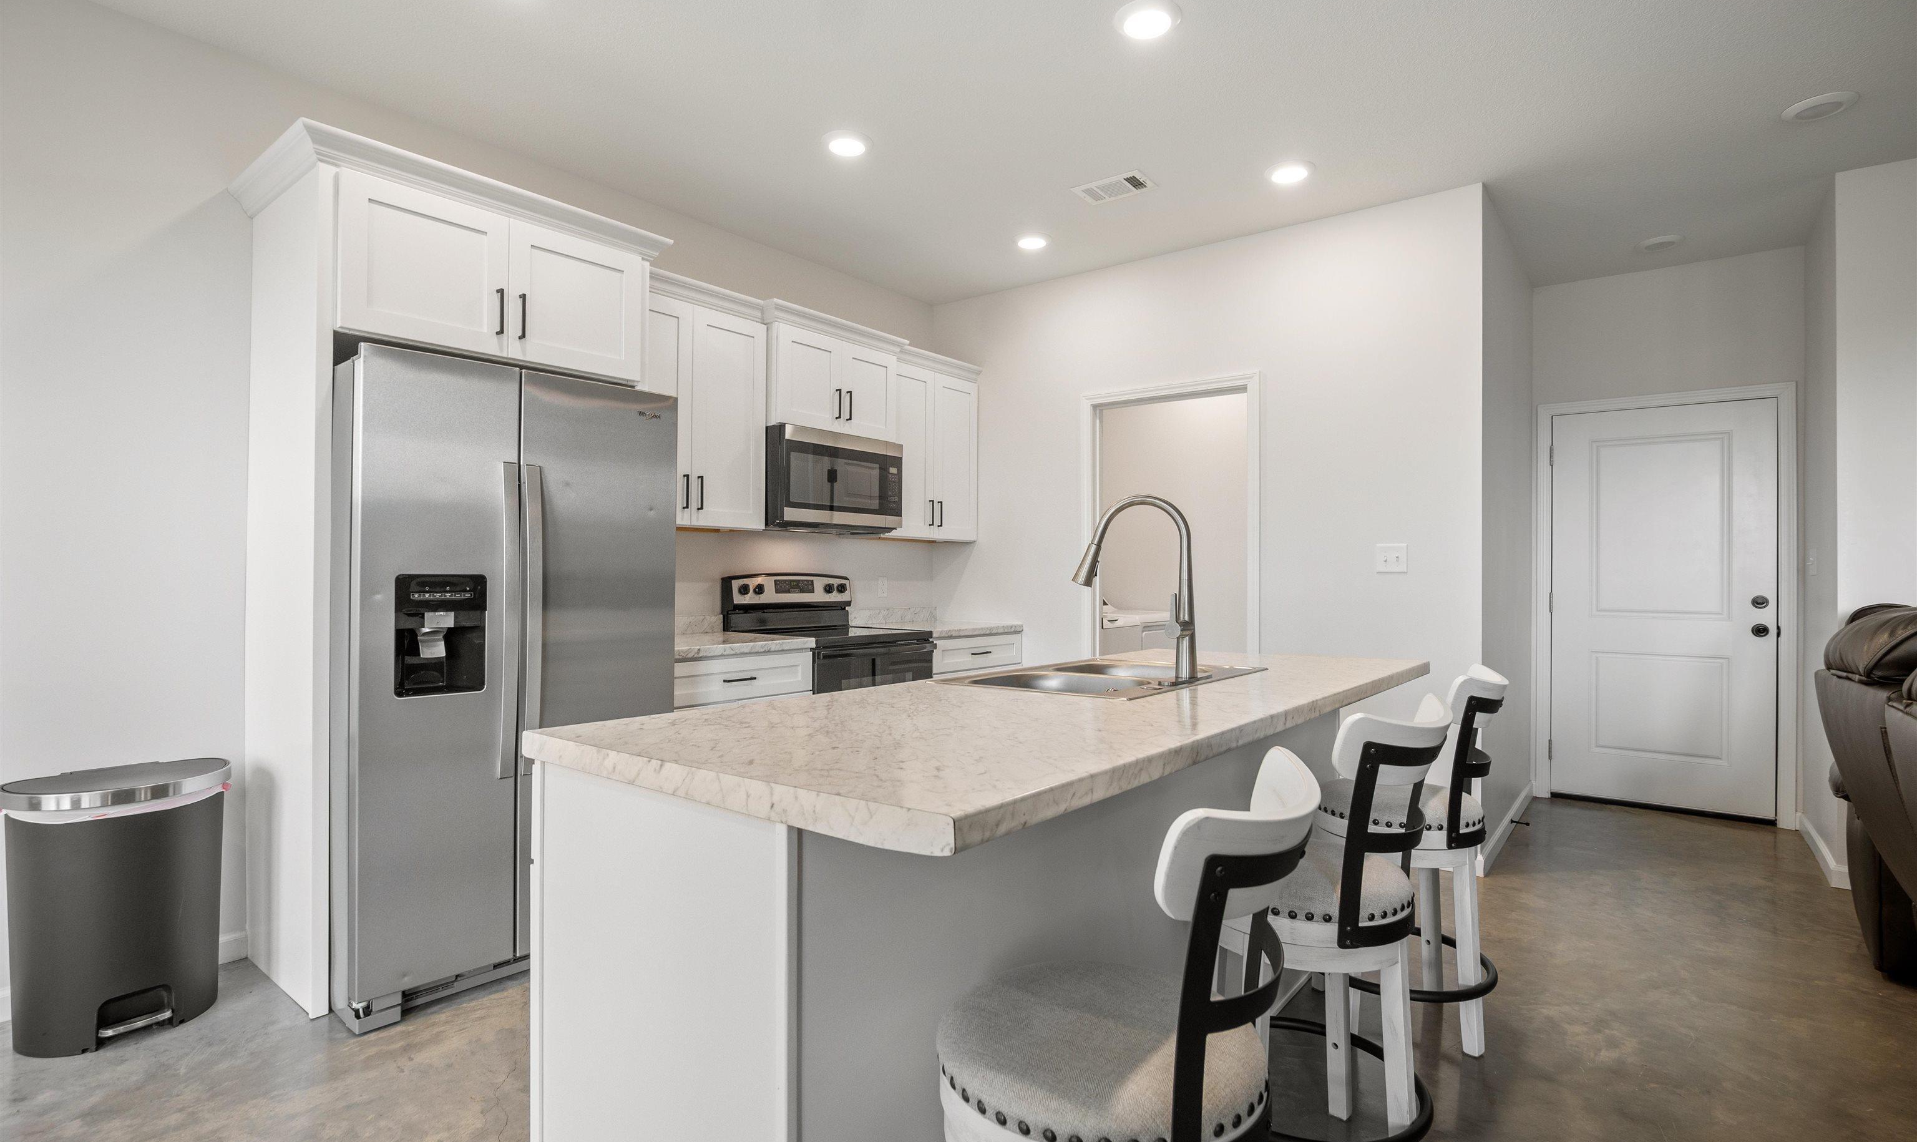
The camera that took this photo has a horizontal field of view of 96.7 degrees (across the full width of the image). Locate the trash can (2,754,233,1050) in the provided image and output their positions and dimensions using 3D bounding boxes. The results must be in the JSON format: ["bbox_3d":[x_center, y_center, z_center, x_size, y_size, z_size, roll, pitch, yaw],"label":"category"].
[{"bbox_3d":[-2.201,0.868,2.251,0.405,0.640,0.435,0,0,38],"label":"trash can"}]

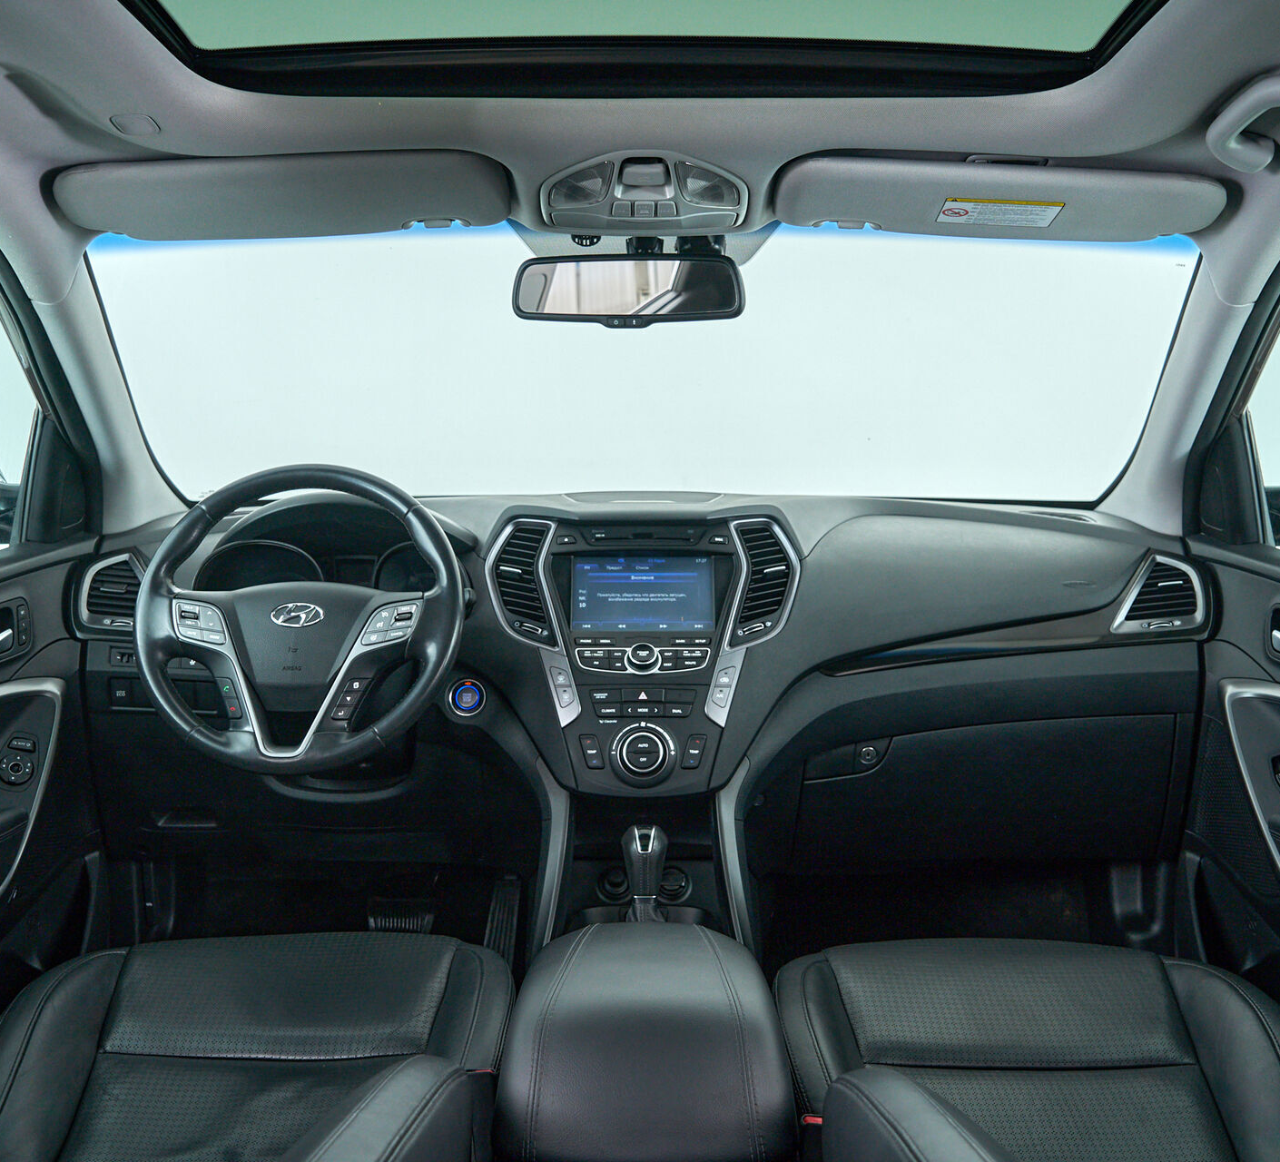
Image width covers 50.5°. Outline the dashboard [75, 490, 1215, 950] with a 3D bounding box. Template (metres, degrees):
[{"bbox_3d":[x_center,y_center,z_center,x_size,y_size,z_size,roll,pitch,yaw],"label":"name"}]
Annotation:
[{"bbox_3d":[0.008,0.144,1.849,1.470,0.520,0.590,0,6,0],"label":"dashboard"}]

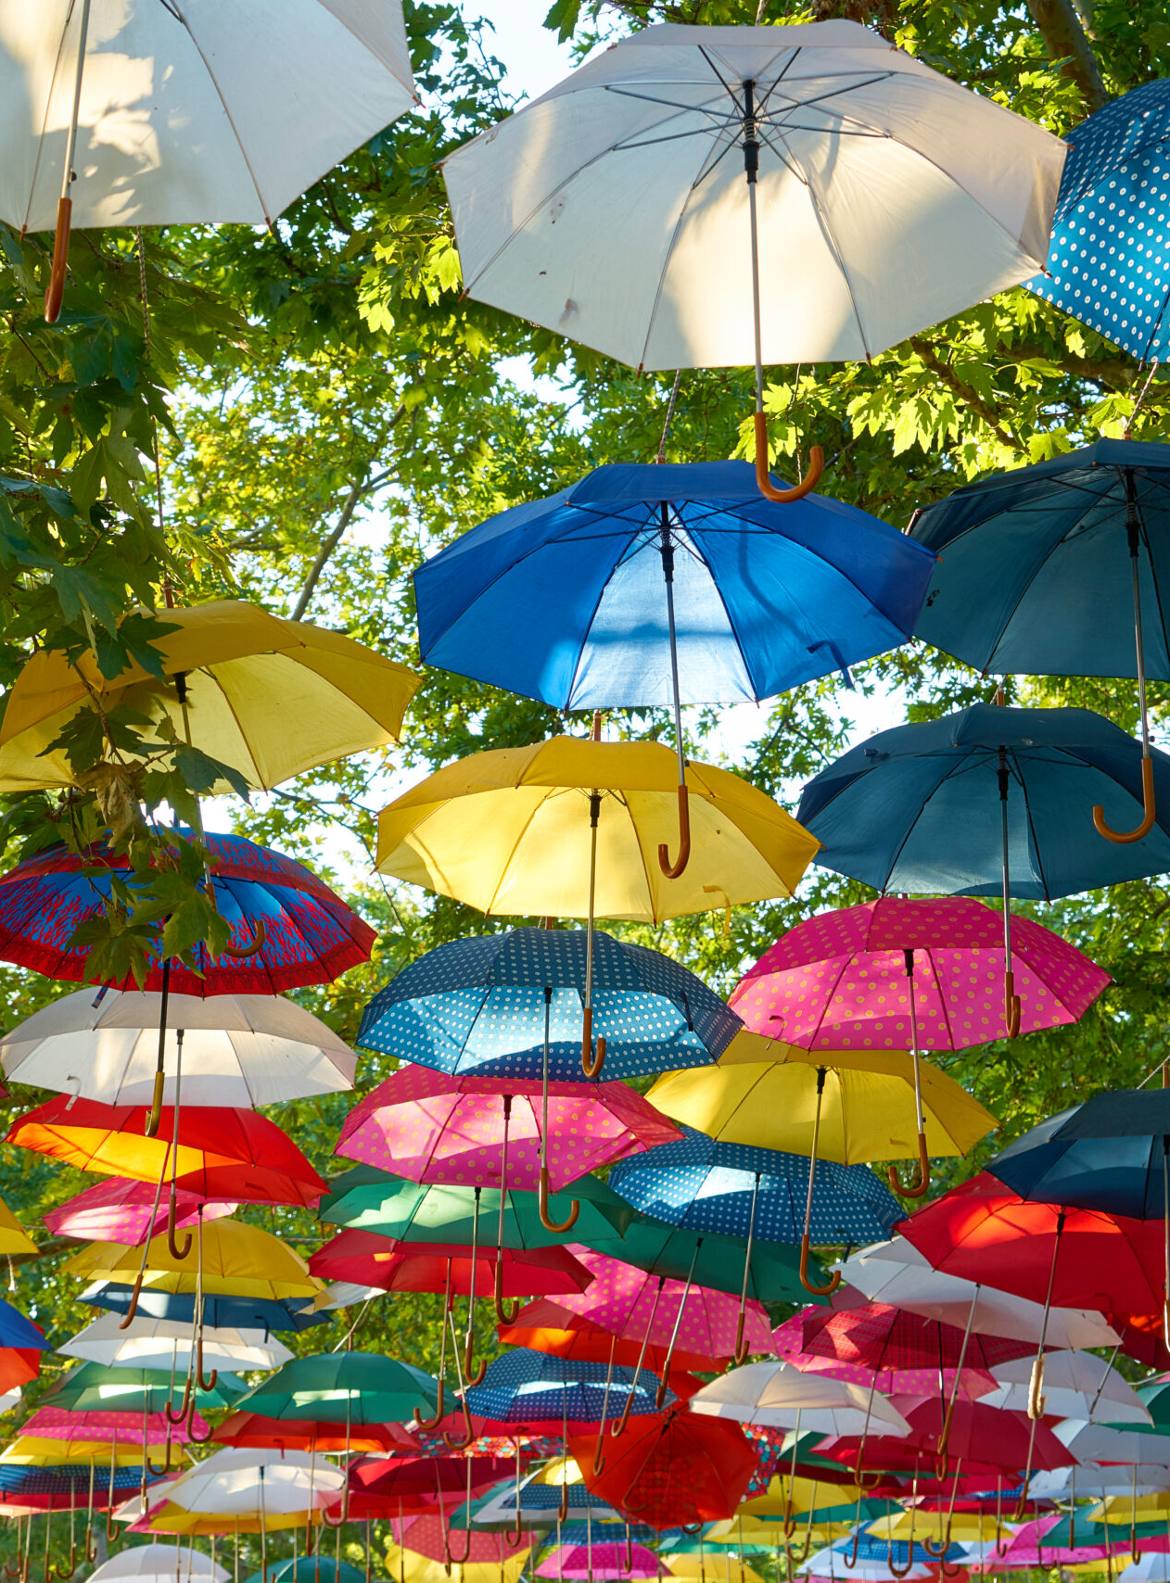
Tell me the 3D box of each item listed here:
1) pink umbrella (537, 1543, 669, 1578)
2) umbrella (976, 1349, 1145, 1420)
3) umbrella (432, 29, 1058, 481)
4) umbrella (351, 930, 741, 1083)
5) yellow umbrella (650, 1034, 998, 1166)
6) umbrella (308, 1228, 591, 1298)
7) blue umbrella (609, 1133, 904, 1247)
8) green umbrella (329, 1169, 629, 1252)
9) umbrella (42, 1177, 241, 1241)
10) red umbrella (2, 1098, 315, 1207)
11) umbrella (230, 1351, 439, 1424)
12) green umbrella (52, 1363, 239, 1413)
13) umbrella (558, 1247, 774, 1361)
[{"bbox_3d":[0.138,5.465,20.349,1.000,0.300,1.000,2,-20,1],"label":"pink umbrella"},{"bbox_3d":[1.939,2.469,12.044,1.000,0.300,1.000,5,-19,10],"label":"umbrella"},{"bbox_3d":[0.269,-0.821,4.467,1.030,0.811,1.030,-2,-19,4],"label":"umbrella"},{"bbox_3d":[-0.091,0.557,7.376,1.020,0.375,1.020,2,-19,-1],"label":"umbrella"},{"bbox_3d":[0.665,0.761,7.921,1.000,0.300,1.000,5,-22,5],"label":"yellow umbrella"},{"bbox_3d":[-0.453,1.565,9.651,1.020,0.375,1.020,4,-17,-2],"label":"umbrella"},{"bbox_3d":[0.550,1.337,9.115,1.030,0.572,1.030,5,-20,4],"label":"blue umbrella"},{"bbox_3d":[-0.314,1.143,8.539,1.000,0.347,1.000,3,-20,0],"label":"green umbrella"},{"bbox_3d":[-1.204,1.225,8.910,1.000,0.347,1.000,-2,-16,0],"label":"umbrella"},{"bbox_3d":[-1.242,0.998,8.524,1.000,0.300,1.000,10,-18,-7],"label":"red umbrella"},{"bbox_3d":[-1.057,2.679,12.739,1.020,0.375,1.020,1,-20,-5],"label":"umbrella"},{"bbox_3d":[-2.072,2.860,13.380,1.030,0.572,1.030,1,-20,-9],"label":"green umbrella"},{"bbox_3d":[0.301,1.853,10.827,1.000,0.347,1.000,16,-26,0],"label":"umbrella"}]

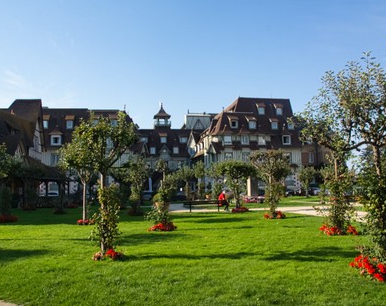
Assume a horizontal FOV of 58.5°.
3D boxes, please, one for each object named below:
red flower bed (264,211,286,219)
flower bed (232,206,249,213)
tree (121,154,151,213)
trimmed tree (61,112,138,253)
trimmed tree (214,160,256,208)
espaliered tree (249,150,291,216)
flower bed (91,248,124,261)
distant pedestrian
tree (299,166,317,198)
[{"bbox_3d":[4.015,3.065,16.890,1.080,0.300,1.080,-1,-5,13],"label":"red flower bed"},{"bbox_3d":[2.873,3.433,20.772,1.080,0.280,1.080,-1,-5,8],"label":"flower bed"},{"bbox_3d":[-3.158,1.742,19.422,1.700,3.400,1.550,1,-5,-9],"label":"tree"},{"bbox_3d":[-2.095,0.780,7.912,1.700,3.200,1.500,1,-5,-15],"label":"trimmed tree"},{"bbox_3d":[2.584,2.072,21.099,2.500,3.050,2.200,-1,-5,7],"label":"trimmed tree"},{"bbox_3d":[3.839,1.574,17.228,2.100,3.330,1.800,-1,-5,12],"label":"espaliered tree"},{"bbox_3d":[-1.897,2.250,7.676,0.750,0.230,0.720,1,-5,-14],"label":"flower bed"},{"bbox_3d":[1.876,2.982,21.115,0.750,1.240,0.500,2,-6,-18],"label":"distant pedestrian"},{"bbox_3d":[13.346,3.521,40.347,2.300,3.700,2.100,-2,-6,18],"label":"tree"}]

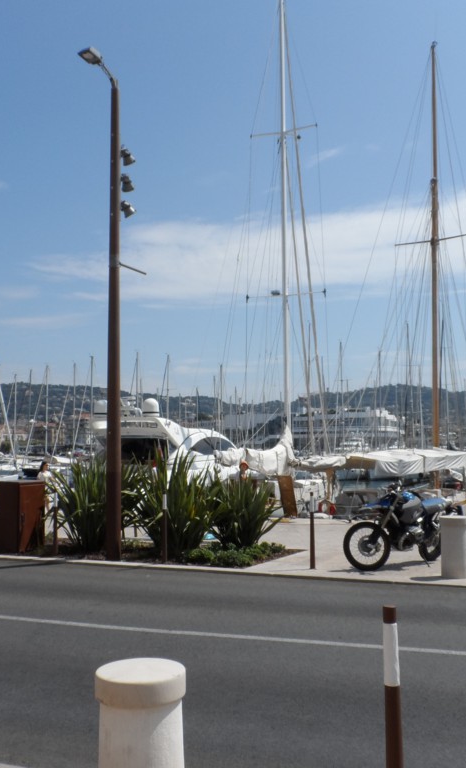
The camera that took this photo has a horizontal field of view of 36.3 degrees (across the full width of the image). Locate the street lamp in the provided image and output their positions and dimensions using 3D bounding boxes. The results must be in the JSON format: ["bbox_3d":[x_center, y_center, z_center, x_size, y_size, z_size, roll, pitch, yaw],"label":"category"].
[{"bbox_3d":[-2.118,-1.337,12.044,0.420,8.480,1.550,-3,-6,24],"label":"street lamp"}]

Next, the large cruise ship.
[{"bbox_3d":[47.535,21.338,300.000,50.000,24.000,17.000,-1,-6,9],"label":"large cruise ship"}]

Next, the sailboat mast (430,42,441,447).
[{"bbox_3d":[6.991,-4.174,24.501,0.210,15.880,0.210,-1,-6,22],"label":"sailboat mast"}]

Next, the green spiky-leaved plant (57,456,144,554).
[{"bbox_3d":[-2.498,2.230,13.338,1.550,1.700,1.500,-1,-6,0],"label":"green spiky-leaved plant"}]

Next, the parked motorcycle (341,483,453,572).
[{"bbox_3d":[2.628,2.131,10.781,2.300,1.240,0.880,5,-8,-40],"label":"parked motorcycle"}]

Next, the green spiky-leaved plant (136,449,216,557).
[{"bbox_3d":[-1.010,2.061,12.713,1.450,1.820,1.400,-1,-5,0],"label":"green spiky-leaved plant"}]

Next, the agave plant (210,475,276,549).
[{"bbox_3d":[0.152,2.380,13.418,1.280,1.370,1.250,-1,-6,0],"label":"agave plant"}]

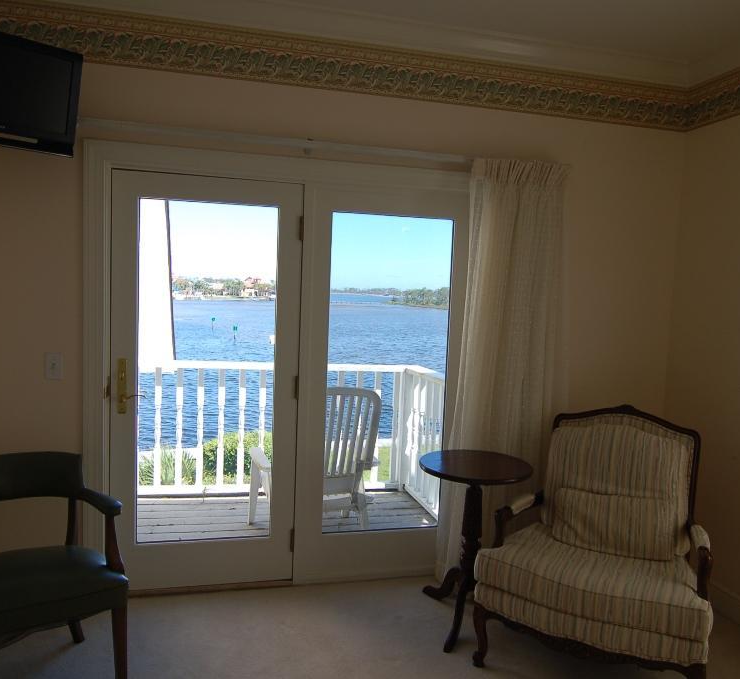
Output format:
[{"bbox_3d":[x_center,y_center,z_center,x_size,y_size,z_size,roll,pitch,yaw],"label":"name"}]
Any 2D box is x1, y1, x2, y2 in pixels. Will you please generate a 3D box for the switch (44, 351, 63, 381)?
[{"bbox_3d":[-1.424,0.122,2.810,0.071,0.117,0.013,1,5,-14],"label":"switch"}]

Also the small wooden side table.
[{"bbox_3d":[0.462,0.934,2.846,0.512,0.738,0.512,2,5,0],"label":"small wooden side table"}]

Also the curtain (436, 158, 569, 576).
[{"bbox_3d":[0.714,0.176,3.255,0.621,2.183,0.120,1,5,-14],"label":"curtain"}]

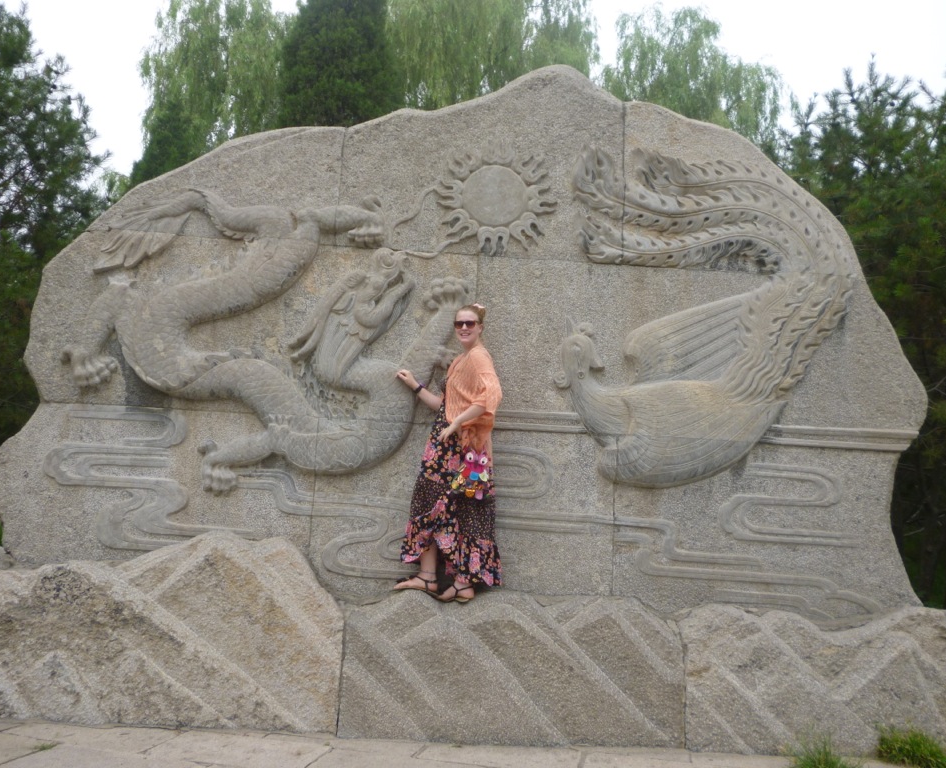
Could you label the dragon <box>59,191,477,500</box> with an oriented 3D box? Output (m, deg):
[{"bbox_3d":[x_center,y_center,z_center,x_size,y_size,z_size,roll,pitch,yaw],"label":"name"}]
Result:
[{"bbox_3d":[-1.220,-0.259,4.892,2.344,1.818,0.200,3,-6,-2],"label":"dragon"}]

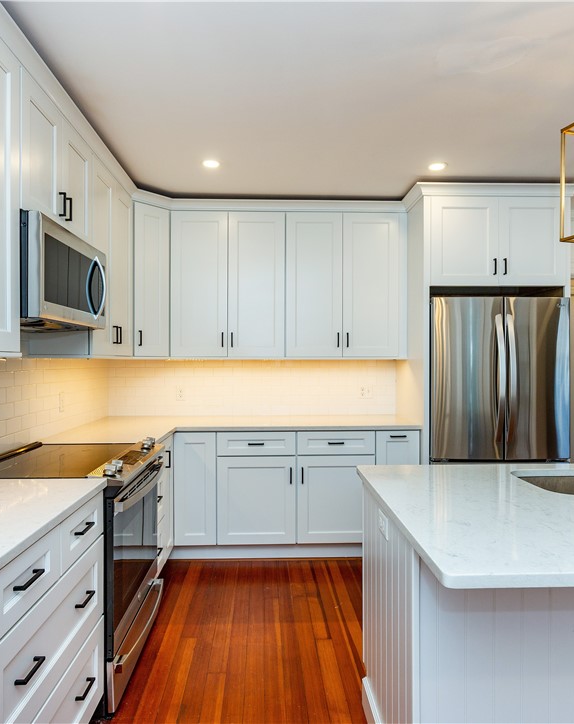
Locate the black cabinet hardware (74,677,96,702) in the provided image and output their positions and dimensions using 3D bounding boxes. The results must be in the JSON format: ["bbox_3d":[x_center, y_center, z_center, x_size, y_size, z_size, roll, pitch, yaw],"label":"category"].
[{"bbox_3d":[-0.680,1.104,1.632,0.031,0.011,0.107,0,0,-2],"label":"black cabinet hardware"}]

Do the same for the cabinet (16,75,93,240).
[{"bbox_3d":[-1.171,-0.840,2.153,0.331,0.537,0.750,0,0,-2],"label":"cabinet"}]

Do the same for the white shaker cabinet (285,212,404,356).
[{"bbox_3d":[0.415,-0.571,3.740,0.862,1.072,0.330,0,0,-2],"label":"white shaker cabinet"}]

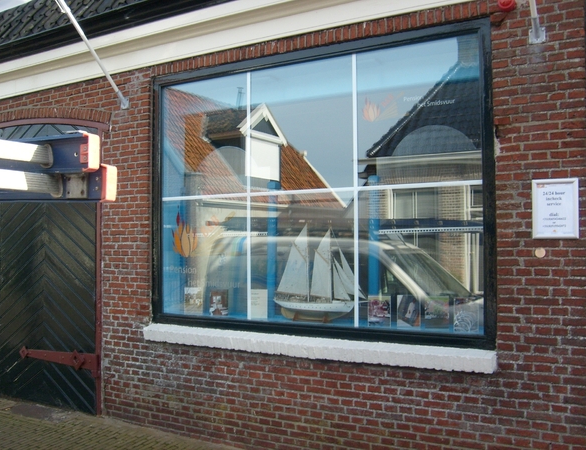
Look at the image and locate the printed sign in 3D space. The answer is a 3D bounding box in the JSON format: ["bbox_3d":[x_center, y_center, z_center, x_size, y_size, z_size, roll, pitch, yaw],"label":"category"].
[{"bbox_3d":[1.478,-0.089,3.414,0.240,0.335,0.020,-1,-2,28],"label":"printed sign"}]

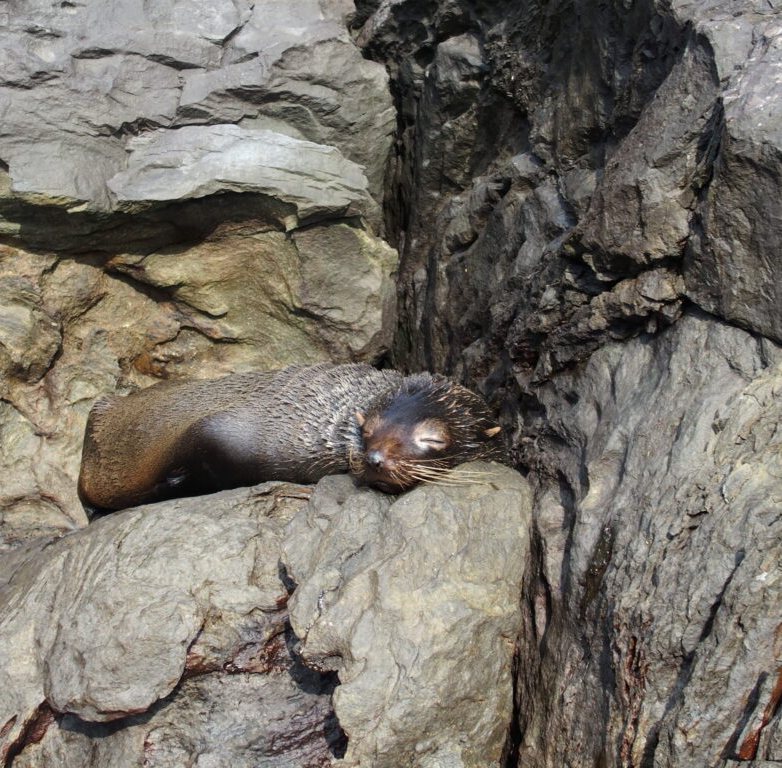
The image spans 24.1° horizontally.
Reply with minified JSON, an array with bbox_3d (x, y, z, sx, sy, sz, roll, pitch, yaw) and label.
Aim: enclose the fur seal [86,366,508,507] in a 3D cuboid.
[{"bbox_3d":[-0.243,0.130,4.300,0.980,0.330,0.440,3,10,20],"label":"fur seal"}]

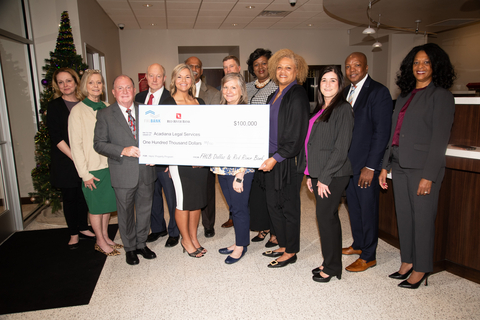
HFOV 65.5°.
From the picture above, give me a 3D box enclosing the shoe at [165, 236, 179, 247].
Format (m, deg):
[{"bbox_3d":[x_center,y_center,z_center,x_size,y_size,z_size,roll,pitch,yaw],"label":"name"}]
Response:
[{"bbox_3d":[-0.657,0.773,3.772,0.110,0.110,0.295,0,10,13],"label":"shoe"}]

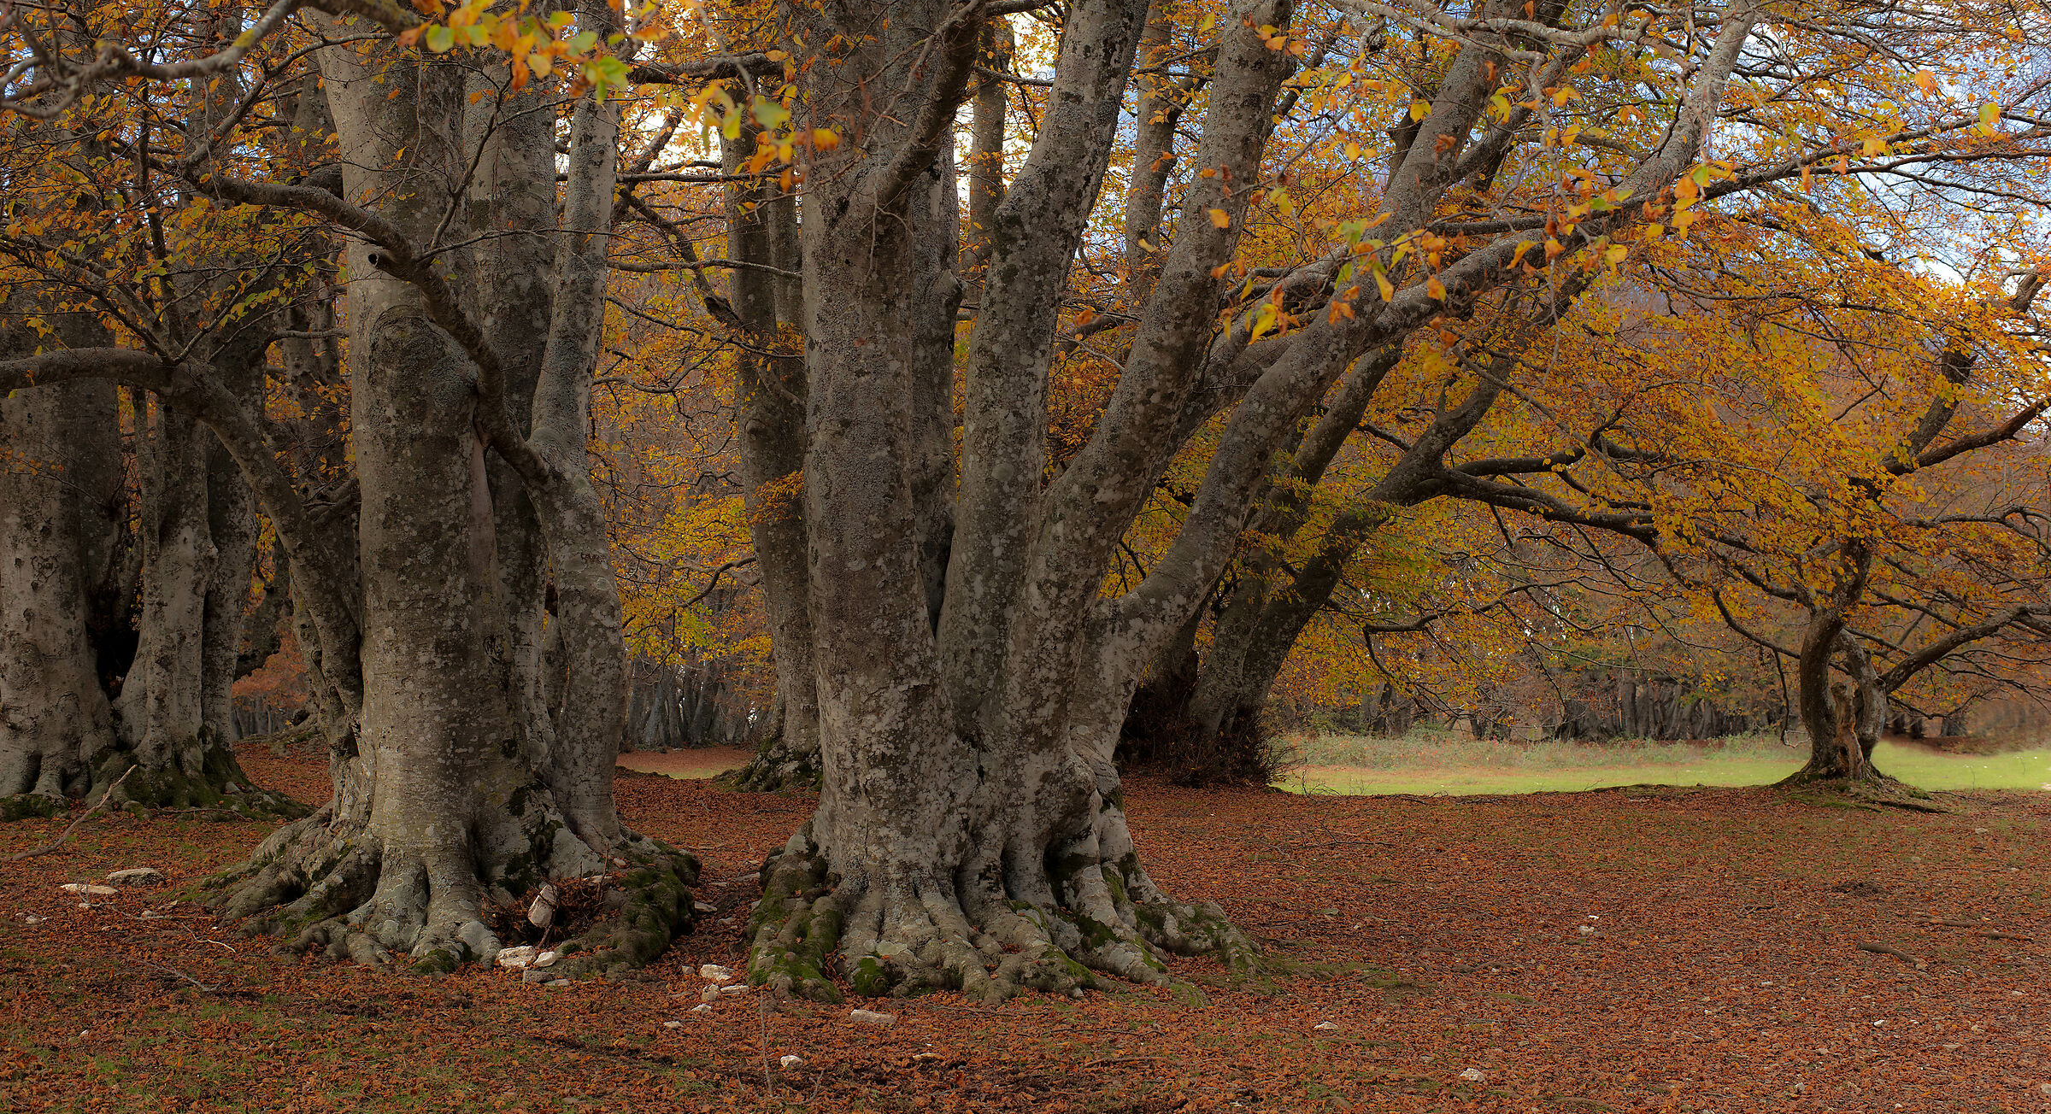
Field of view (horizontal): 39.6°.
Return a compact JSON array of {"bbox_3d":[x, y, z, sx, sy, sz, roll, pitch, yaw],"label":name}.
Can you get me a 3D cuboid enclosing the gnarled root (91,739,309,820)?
[{"bbox_3d":[-8.553,2.285,29.500,2.200,0.800,1.600,0,-2,0],"label":"gnarled root"}]

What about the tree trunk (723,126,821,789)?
[{"bbox_3d":[-2.945,-1.246,35.500,1.800,8.230,1.700,0,-2,0],"label":"tree trunk"}]

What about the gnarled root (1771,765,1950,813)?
[{"bbox_3d":[9.386,2.588,32.000,2.000,0.480,1.700,0,-2,0],"label":"gnarled root"}]

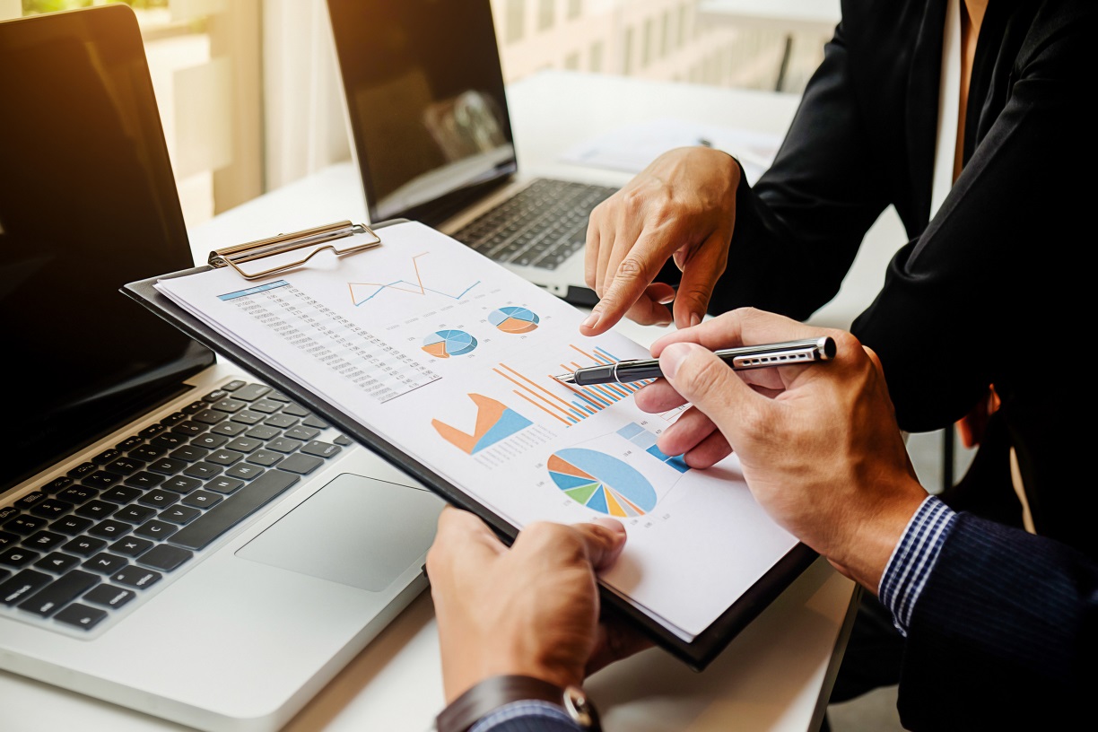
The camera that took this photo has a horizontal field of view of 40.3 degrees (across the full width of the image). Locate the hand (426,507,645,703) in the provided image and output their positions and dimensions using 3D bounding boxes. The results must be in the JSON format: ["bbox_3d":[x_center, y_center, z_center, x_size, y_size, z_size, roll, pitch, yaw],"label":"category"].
[{"bbox_3d":[-0.006,0.088,0.597,0.098,0.070,0.135,6,34,9],"label":"hand"}]

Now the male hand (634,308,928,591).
[{"bbox_3d":[0.112,0.031,0.692,0.158,0.100,0.095,36,0,19],"label":"male hand"}]

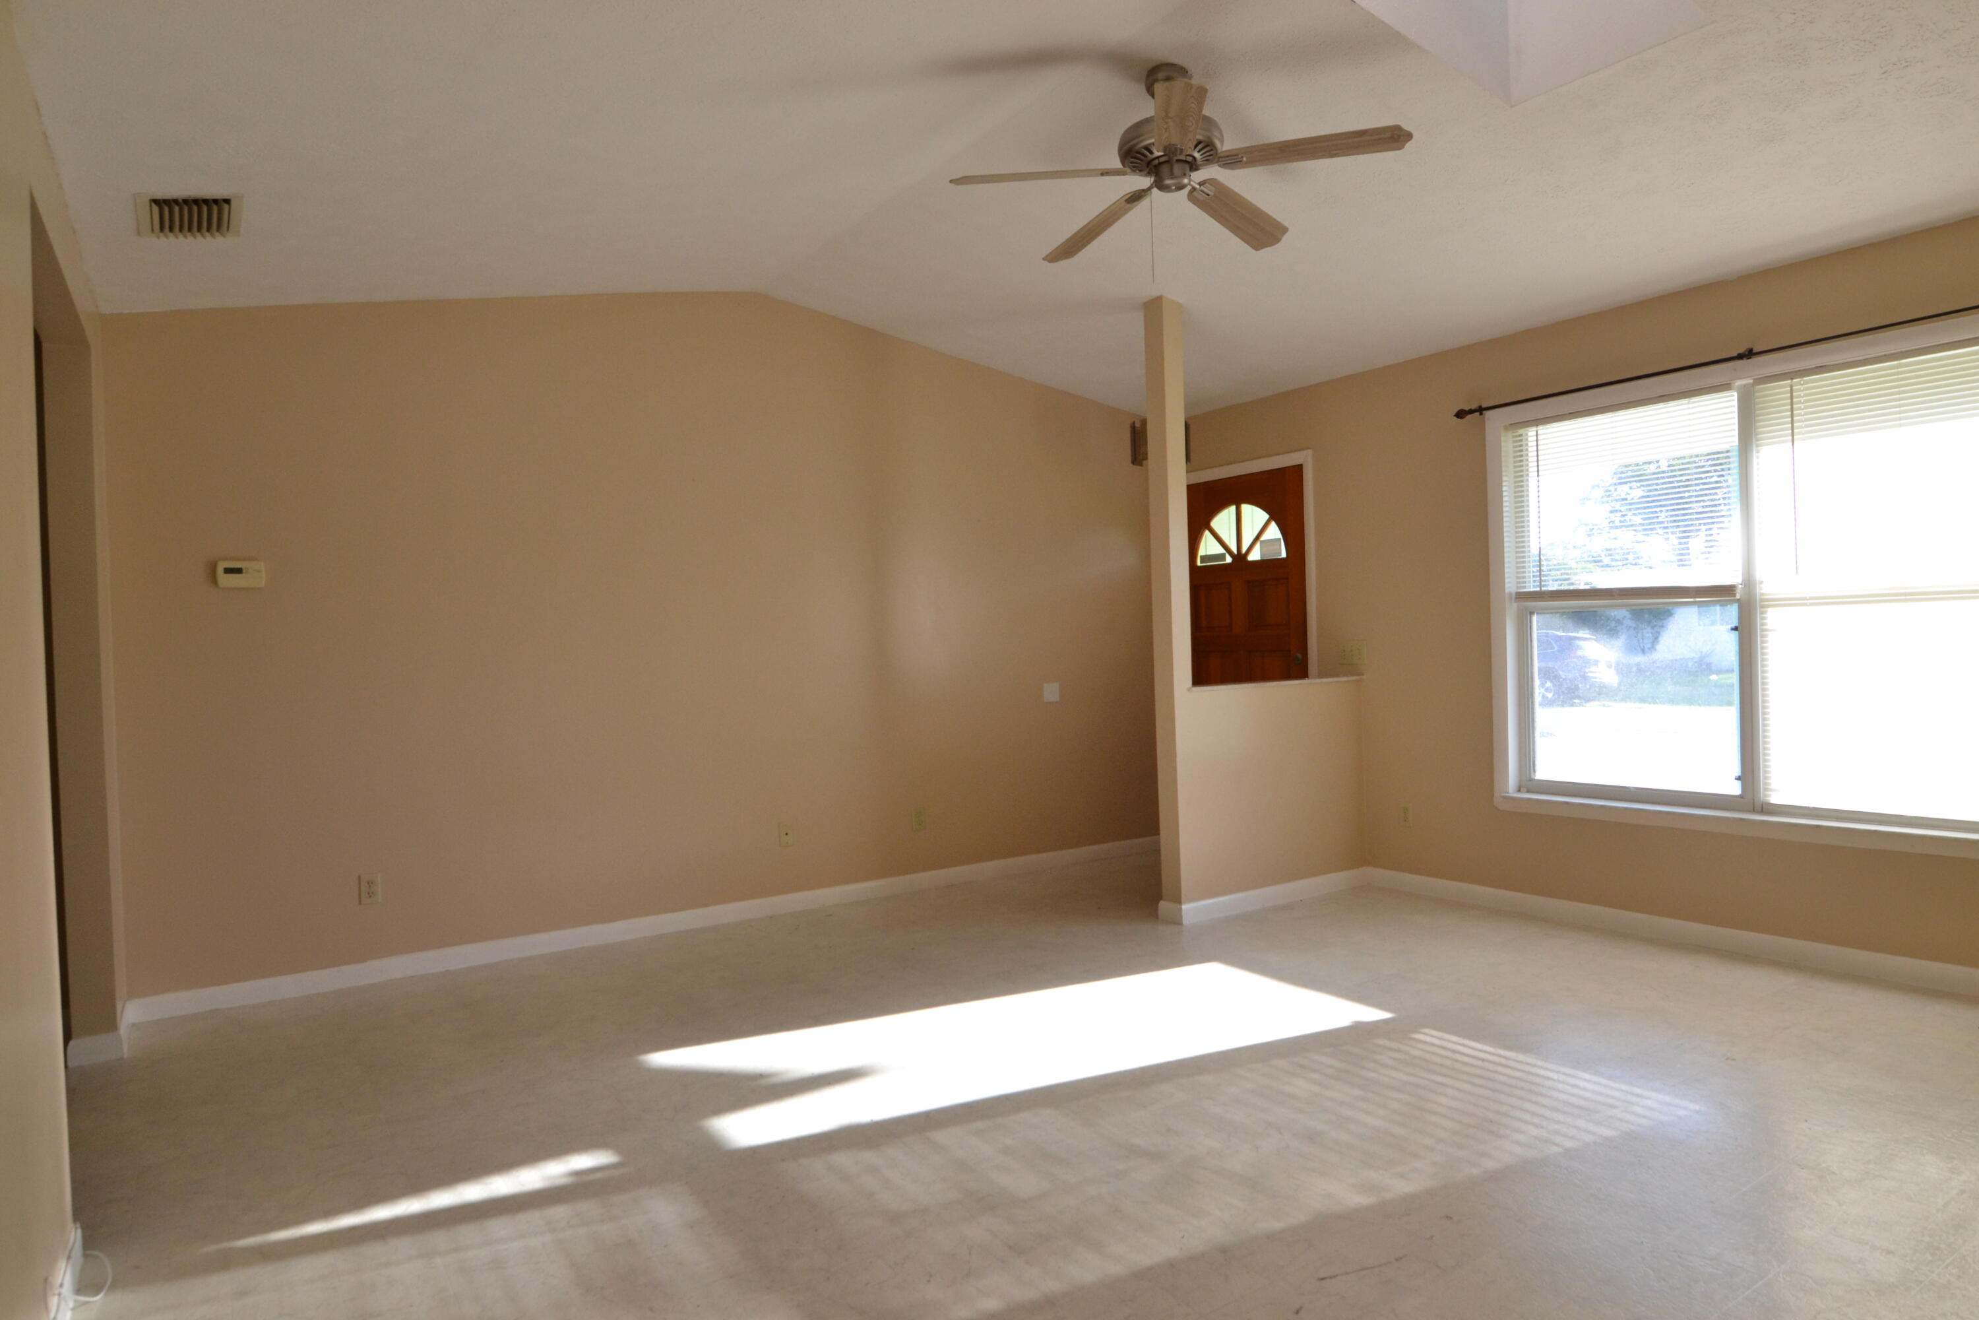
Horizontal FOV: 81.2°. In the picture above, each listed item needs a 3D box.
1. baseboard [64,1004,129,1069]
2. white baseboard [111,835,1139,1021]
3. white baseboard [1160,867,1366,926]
[{"bbox_3d":[-2.889,1.211,3.757,0.148,0.086,0.436,-2,1,-34],"label":"baseboard"},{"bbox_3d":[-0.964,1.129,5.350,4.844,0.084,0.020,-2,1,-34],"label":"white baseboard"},{"bbox_3d":[1.274,1.056,5.268,1.228,0.086,0.170,-2,1,-34],"label":"white baseboard"}]

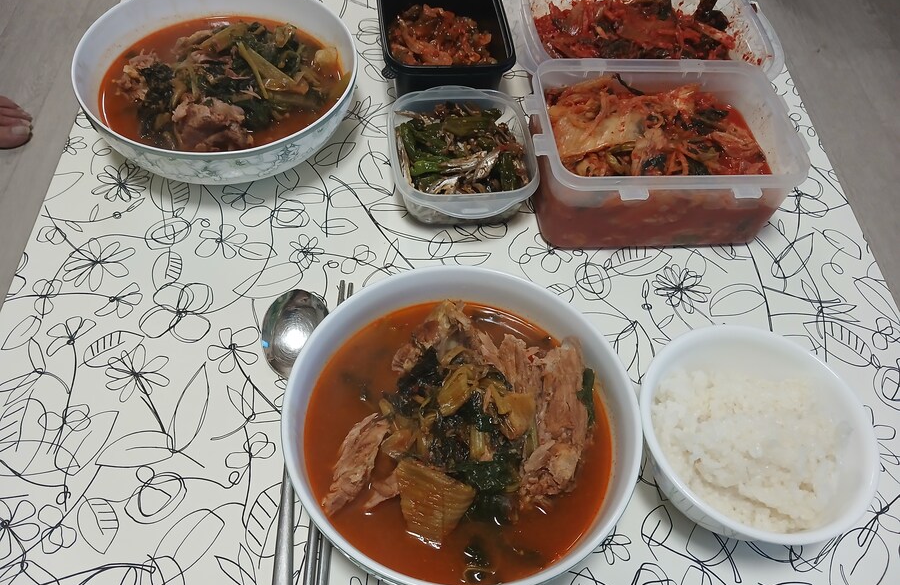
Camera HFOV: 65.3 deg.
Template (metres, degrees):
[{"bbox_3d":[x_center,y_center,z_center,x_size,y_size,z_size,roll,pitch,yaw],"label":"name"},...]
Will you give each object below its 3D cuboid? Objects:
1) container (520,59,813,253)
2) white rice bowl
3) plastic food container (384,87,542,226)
[{"bbox_3d":[0.149,-0.099,0.517,0.186,0.080,0.129,-1,56,-5],"label":"container"},{"bbox_3d":[0.163,0.088,0.400,0.124,0.065,0.124,2,56,-3],"label":"white rice bowl"},{"bbox_3d":[0.008,-0.099,0.529,0.107,0.041,0.129,-3,56,-6],"label":"plastic food container"}]

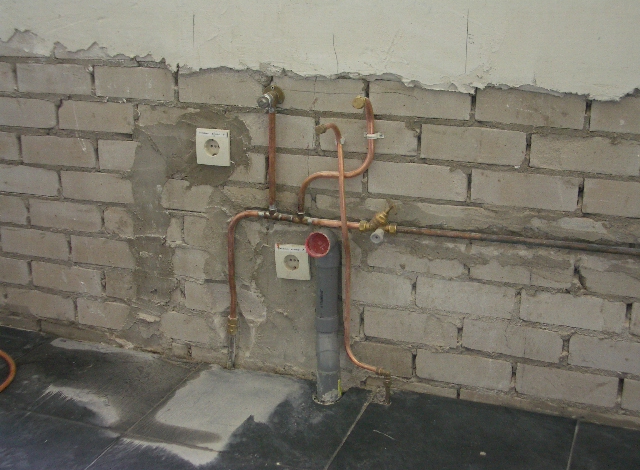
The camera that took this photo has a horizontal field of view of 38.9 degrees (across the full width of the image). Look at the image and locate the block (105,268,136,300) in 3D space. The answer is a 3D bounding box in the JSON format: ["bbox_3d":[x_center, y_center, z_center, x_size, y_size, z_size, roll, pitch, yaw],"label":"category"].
[{"bbox_3d":[-0.474,0.109,2.286,0.089,0.072,0.100,6,19,20],"label":"block"}]

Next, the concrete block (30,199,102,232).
[{"bbox_3d":[-0.615,-0.062,2.292,0.210,0.069,0.100,6,19,19],"label":"concrete block"}]

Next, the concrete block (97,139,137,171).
[{"bbox_3d":[-0.462,-0.204,2.187,0.100,0.069,0.100,6,19,19],"label":"concrete block"}]

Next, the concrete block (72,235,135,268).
[{"bbox_3d":[-0.519,0.028,2.278,0.177,0.070,0.100,6,19,20],"label":"concrete block"}]

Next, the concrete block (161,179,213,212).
[{"bbox_3d":[-0.293,-0.105,2.146,0.121,0.067,0.100,6,19,20],"label":"concrete block"}]

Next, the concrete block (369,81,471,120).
[{"bbox_3d":[0.219,-0.287,1.886,0.209,0.068,0.100,6,19,20],"label":"concrete block"}]

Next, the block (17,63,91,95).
[{"bbox_3d":[-0.610,-0.382,2.182,0.211,0.068,0.100,6,19,20],"label":"block"}]

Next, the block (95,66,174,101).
[{"bbox_3d":[-0.407,-0.361,2.109,0.205,0.071,0.100,6,19,20],"label":"block"}]

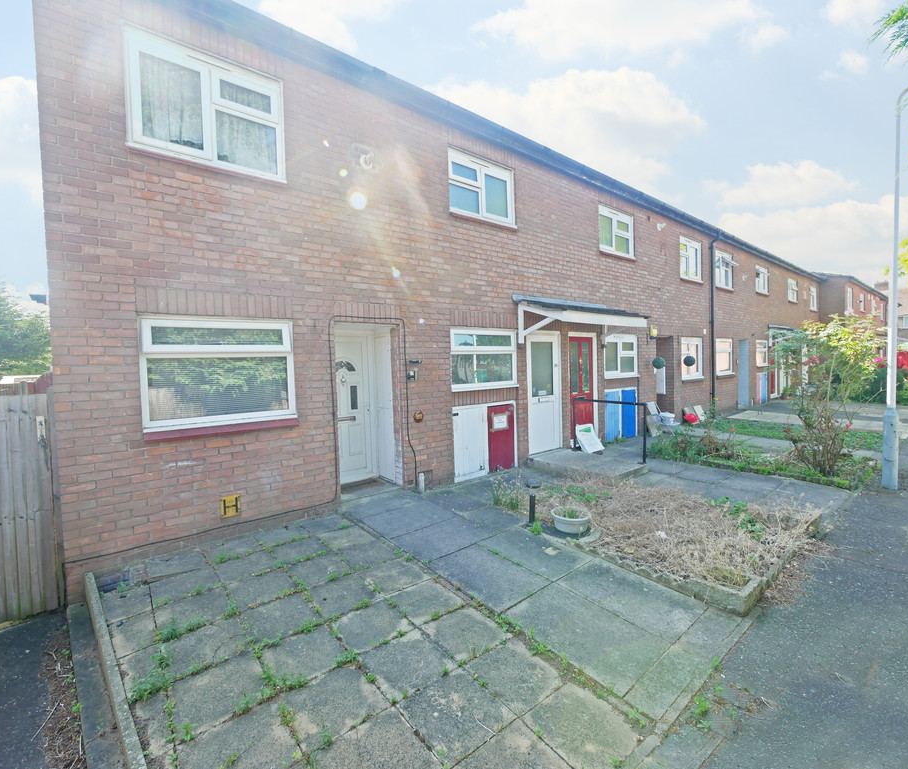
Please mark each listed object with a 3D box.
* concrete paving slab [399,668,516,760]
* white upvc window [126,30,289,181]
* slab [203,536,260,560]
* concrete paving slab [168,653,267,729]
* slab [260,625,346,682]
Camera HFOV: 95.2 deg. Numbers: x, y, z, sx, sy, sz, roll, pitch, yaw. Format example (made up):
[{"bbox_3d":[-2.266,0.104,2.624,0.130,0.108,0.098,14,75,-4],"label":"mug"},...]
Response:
[{"bbox_3d":[0.010,1.691,2.115,0.450,0.050,0.430,-3,5,-39],"label":"concrete paving slab"},{"bbox_3d":[-2.321,-2.609,3.972,1.318,1.050,0.090,-3,3,-38],"label":"white upvc window"},{"bbox_3d":[-2.107,1.595,3.966,0.445,0.045,0.415,-4,5,-38],"label":"slab"},{"bbox_3d":[-1.251,1.677,2.236,0.445,0.050,0.440,-3,5,-39],"label":"concrete paving slab"},{"bbox_3d":[-0.907,1.653,2.512,0.445,0.050,0.445,-3,5,-39],"label":"slab"}]

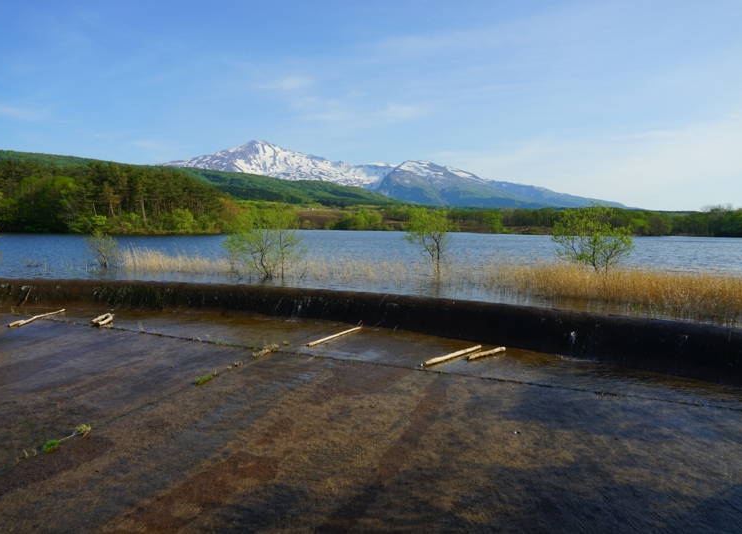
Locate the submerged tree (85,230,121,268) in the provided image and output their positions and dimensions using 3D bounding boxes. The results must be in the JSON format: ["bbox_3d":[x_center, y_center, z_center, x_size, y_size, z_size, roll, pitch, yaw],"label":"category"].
[{"bbox_3d":[-17.998,-1.189,35.819,2.350,2.520,2.230,0,4,0],"label":"submerged tree"}]

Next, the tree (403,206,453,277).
[{"bbox_3d":[3.213,-1.363,29.579,2.700,3.960,2.700,0,4,0],"label":"tree"}]

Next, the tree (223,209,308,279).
[{"bbox_3d":[-5.820,-1.313,28.793,4.420,3.880,3.600,0,4,0],"label":"tree"}]

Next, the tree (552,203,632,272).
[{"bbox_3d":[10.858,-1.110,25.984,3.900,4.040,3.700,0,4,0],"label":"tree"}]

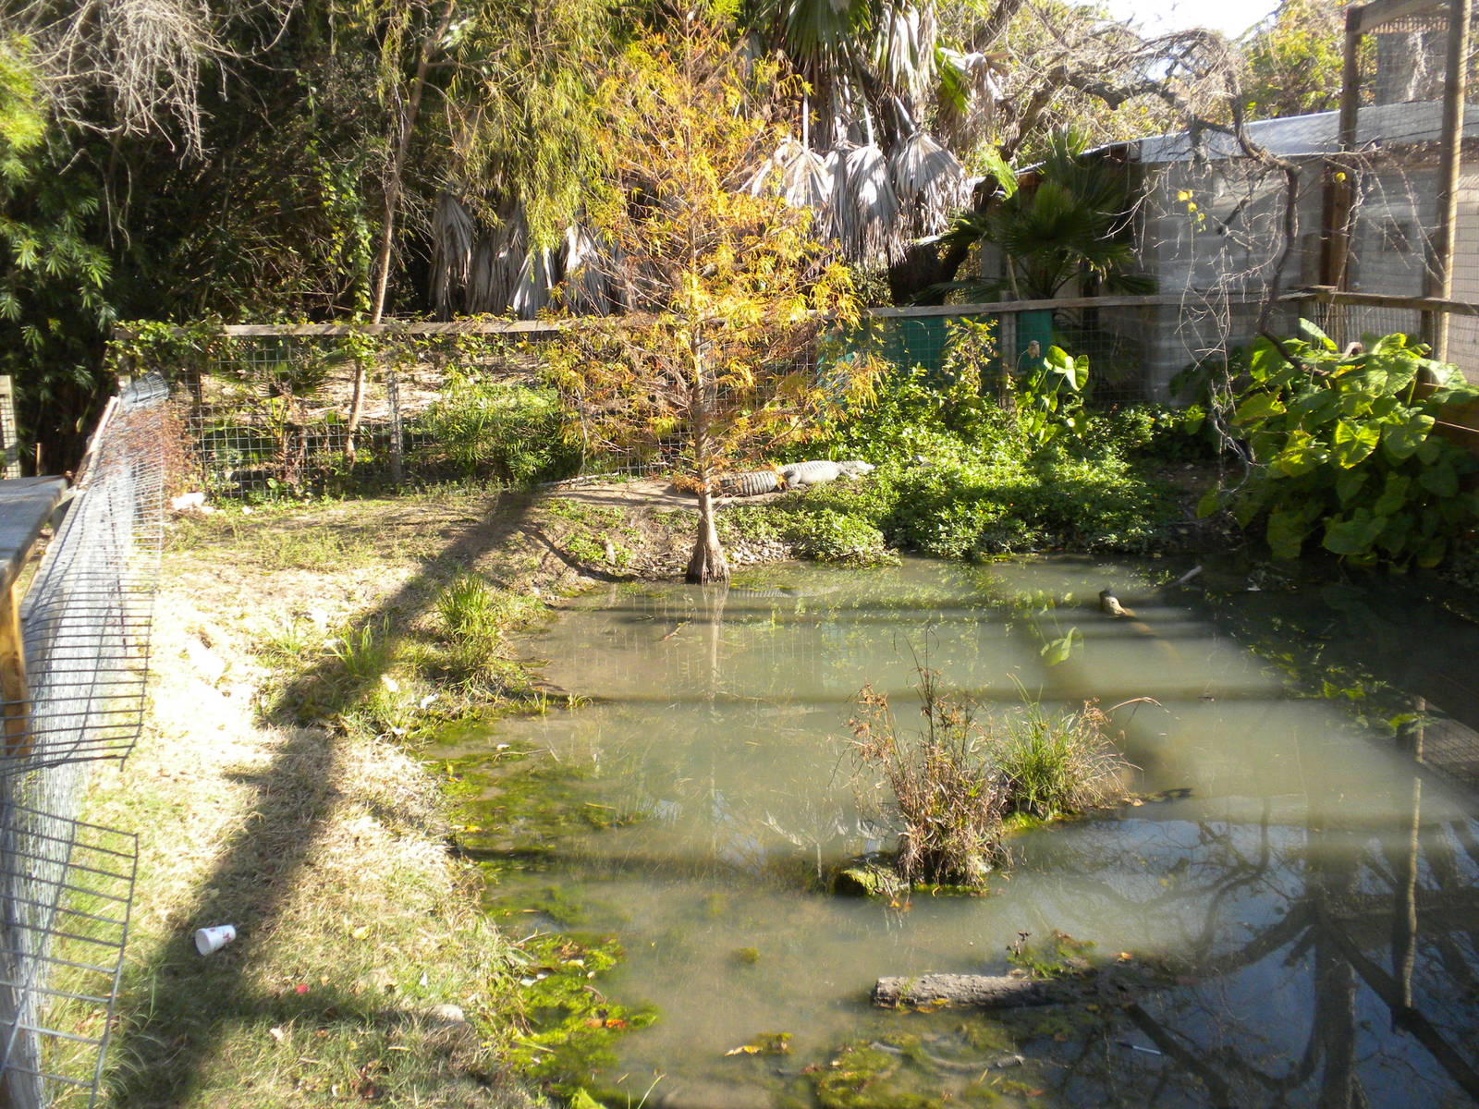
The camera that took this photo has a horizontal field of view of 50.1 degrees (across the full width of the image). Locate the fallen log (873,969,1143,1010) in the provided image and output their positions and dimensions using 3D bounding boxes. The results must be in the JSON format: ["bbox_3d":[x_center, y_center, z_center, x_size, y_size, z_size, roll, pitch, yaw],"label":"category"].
[{"bbox_3d":[0.925,1.531,5.510,0.950,0.140,0.145,-2,11,0],"label":"fallen log"}]

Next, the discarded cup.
[{"bbox_3d":[-1.782,1.310,5.400,0.087,0.087,0.108,8,14,39],"label":"discarded cup"}]

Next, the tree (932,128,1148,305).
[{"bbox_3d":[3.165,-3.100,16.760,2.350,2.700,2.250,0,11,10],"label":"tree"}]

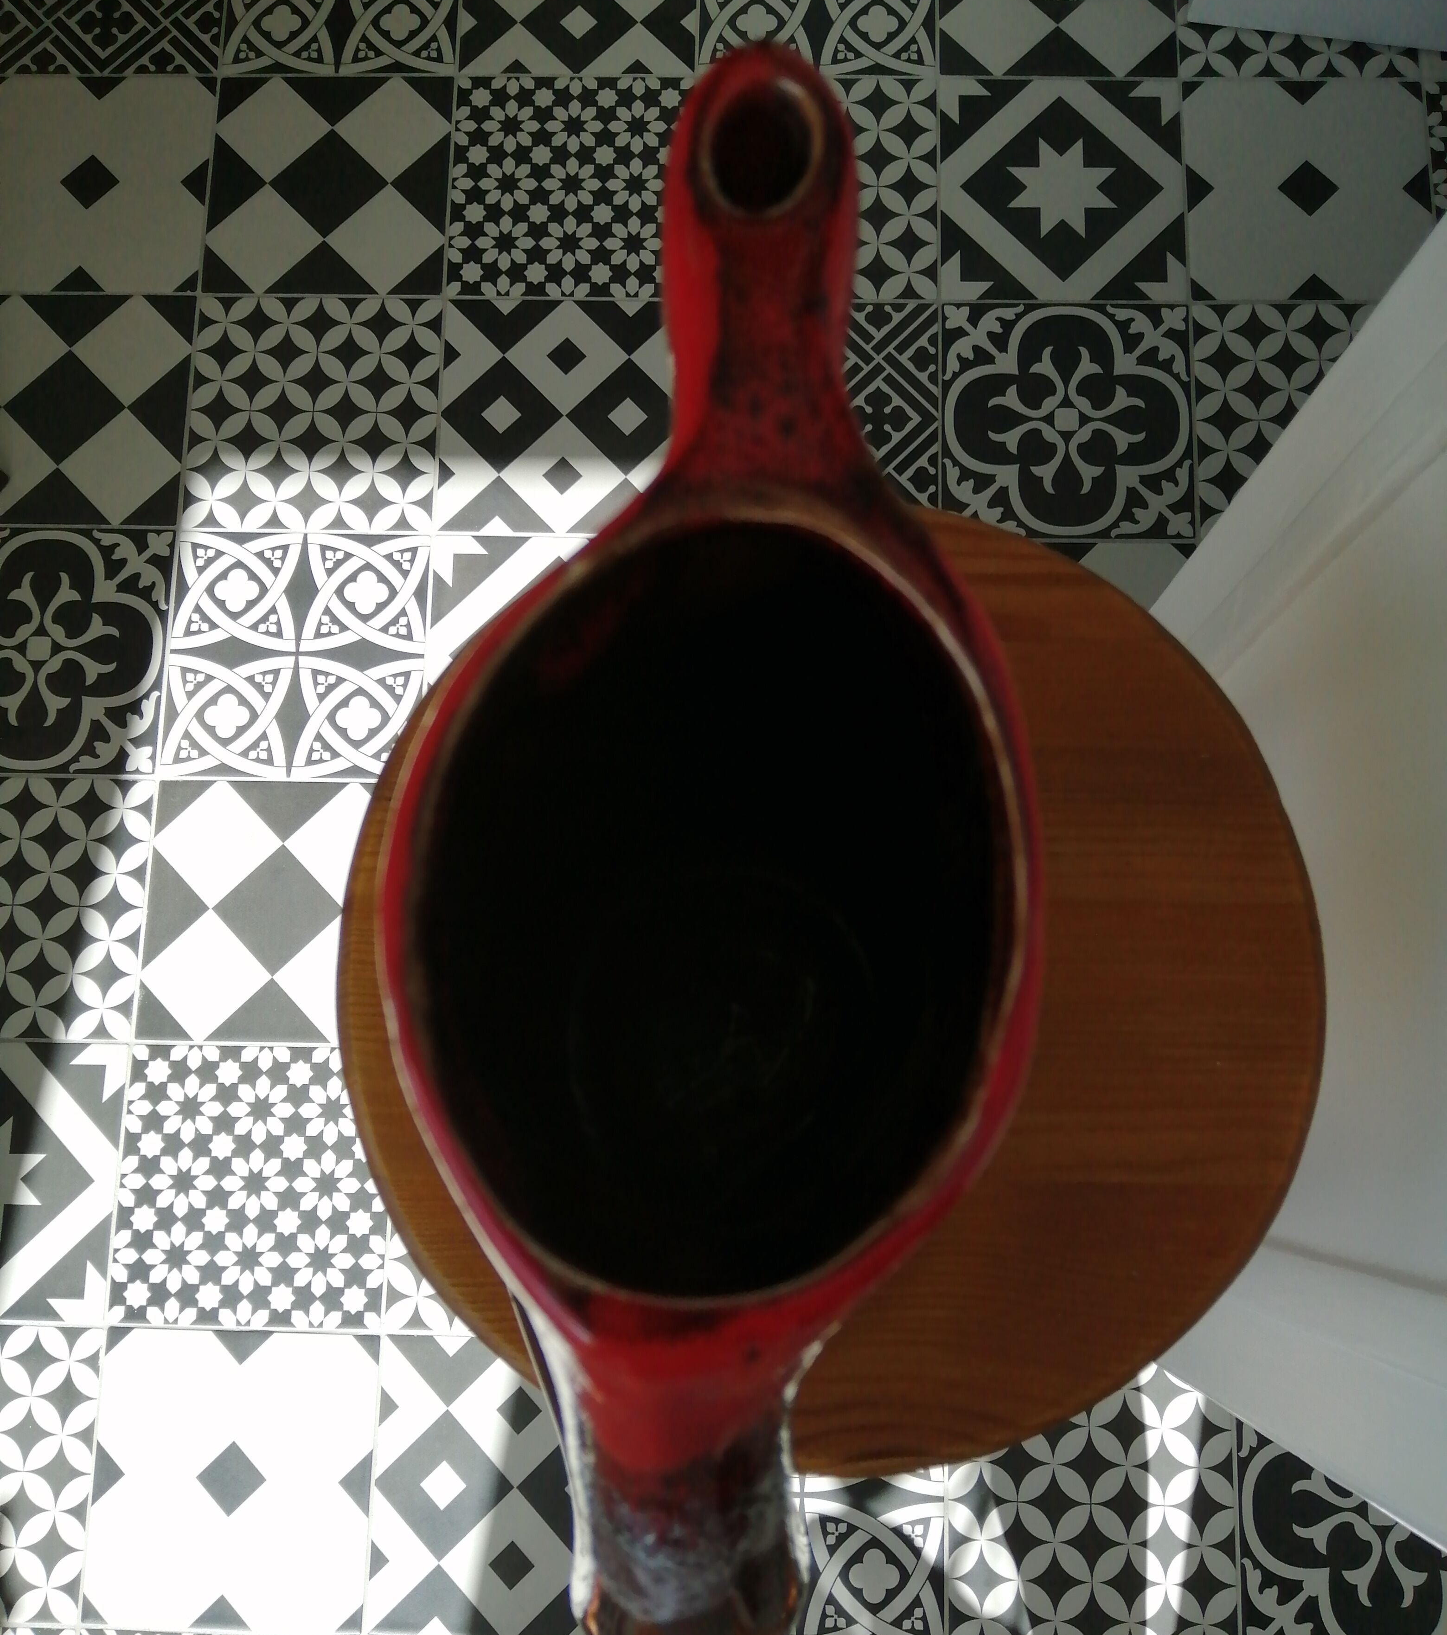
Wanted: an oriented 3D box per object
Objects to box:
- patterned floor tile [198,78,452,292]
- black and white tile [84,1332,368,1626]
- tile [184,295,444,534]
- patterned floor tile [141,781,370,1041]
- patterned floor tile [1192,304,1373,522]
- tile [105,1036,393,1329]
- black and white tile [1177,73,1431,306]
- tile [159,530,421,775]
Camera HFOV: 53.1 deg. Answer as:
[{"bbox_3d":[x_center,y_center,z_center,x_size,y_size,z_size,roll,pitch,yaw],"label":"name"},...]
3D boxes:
[{"bbox_3d":[-0.324,-0.519,1.199,0.198,0.010,0.198,1,80,1],"label":"patterned floor tile"},{"bbox_3d":[-0.345,0.465,1.024,0.198,0.010,0.198,1,80,1],"label":"black and white tile"},{"bbox_3d":[-0.331,-0.326,1.176,0.200,0.010,0.200,1,80,1],"label":"tile"},{"bbox_3d":[-0.336,0.071,1.094,0.198,0.010,0.198,1,80,1],"label":"patterned floor tile"},{"bbox_3d":[0.472,-0.309,1.143,0.198,0.010,0.198,1,80,1],"label":"patterned floor tile"},{"bbox_3d":[-0.344,0.270,1.068,0.200,0.010,0.200,1,80,1],"label":"tile"},{"bbox_3d":[0.480,-0.512,1.191,0.200,0.010,0.200,1,80,1],"label":"black and white tile"},{"bbox_3d":[-0.336,-0.127,1.140,0.200,0.010,0.200,1,80,1],"label":"tile"}]

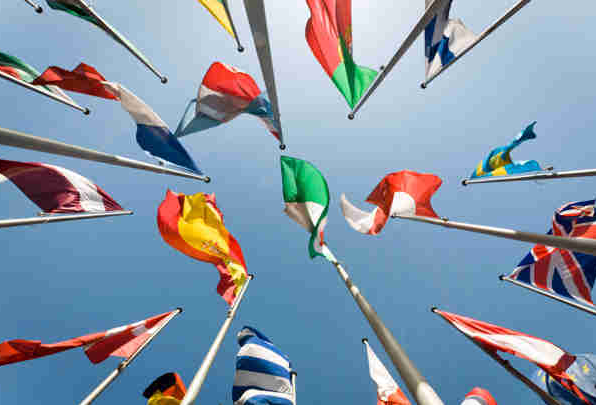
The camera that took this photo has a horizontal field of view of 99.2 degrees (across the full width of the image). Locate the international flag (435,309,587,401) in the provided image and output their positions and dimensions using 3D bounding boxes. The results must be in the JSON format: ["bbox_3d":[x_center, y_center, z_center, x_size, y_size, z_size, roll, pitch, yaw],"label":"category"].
[{"bbox_3d":[2.715,1.874,3.856,0.450,2.100,0.800,0,-89,-2],"label":"international flag"}]

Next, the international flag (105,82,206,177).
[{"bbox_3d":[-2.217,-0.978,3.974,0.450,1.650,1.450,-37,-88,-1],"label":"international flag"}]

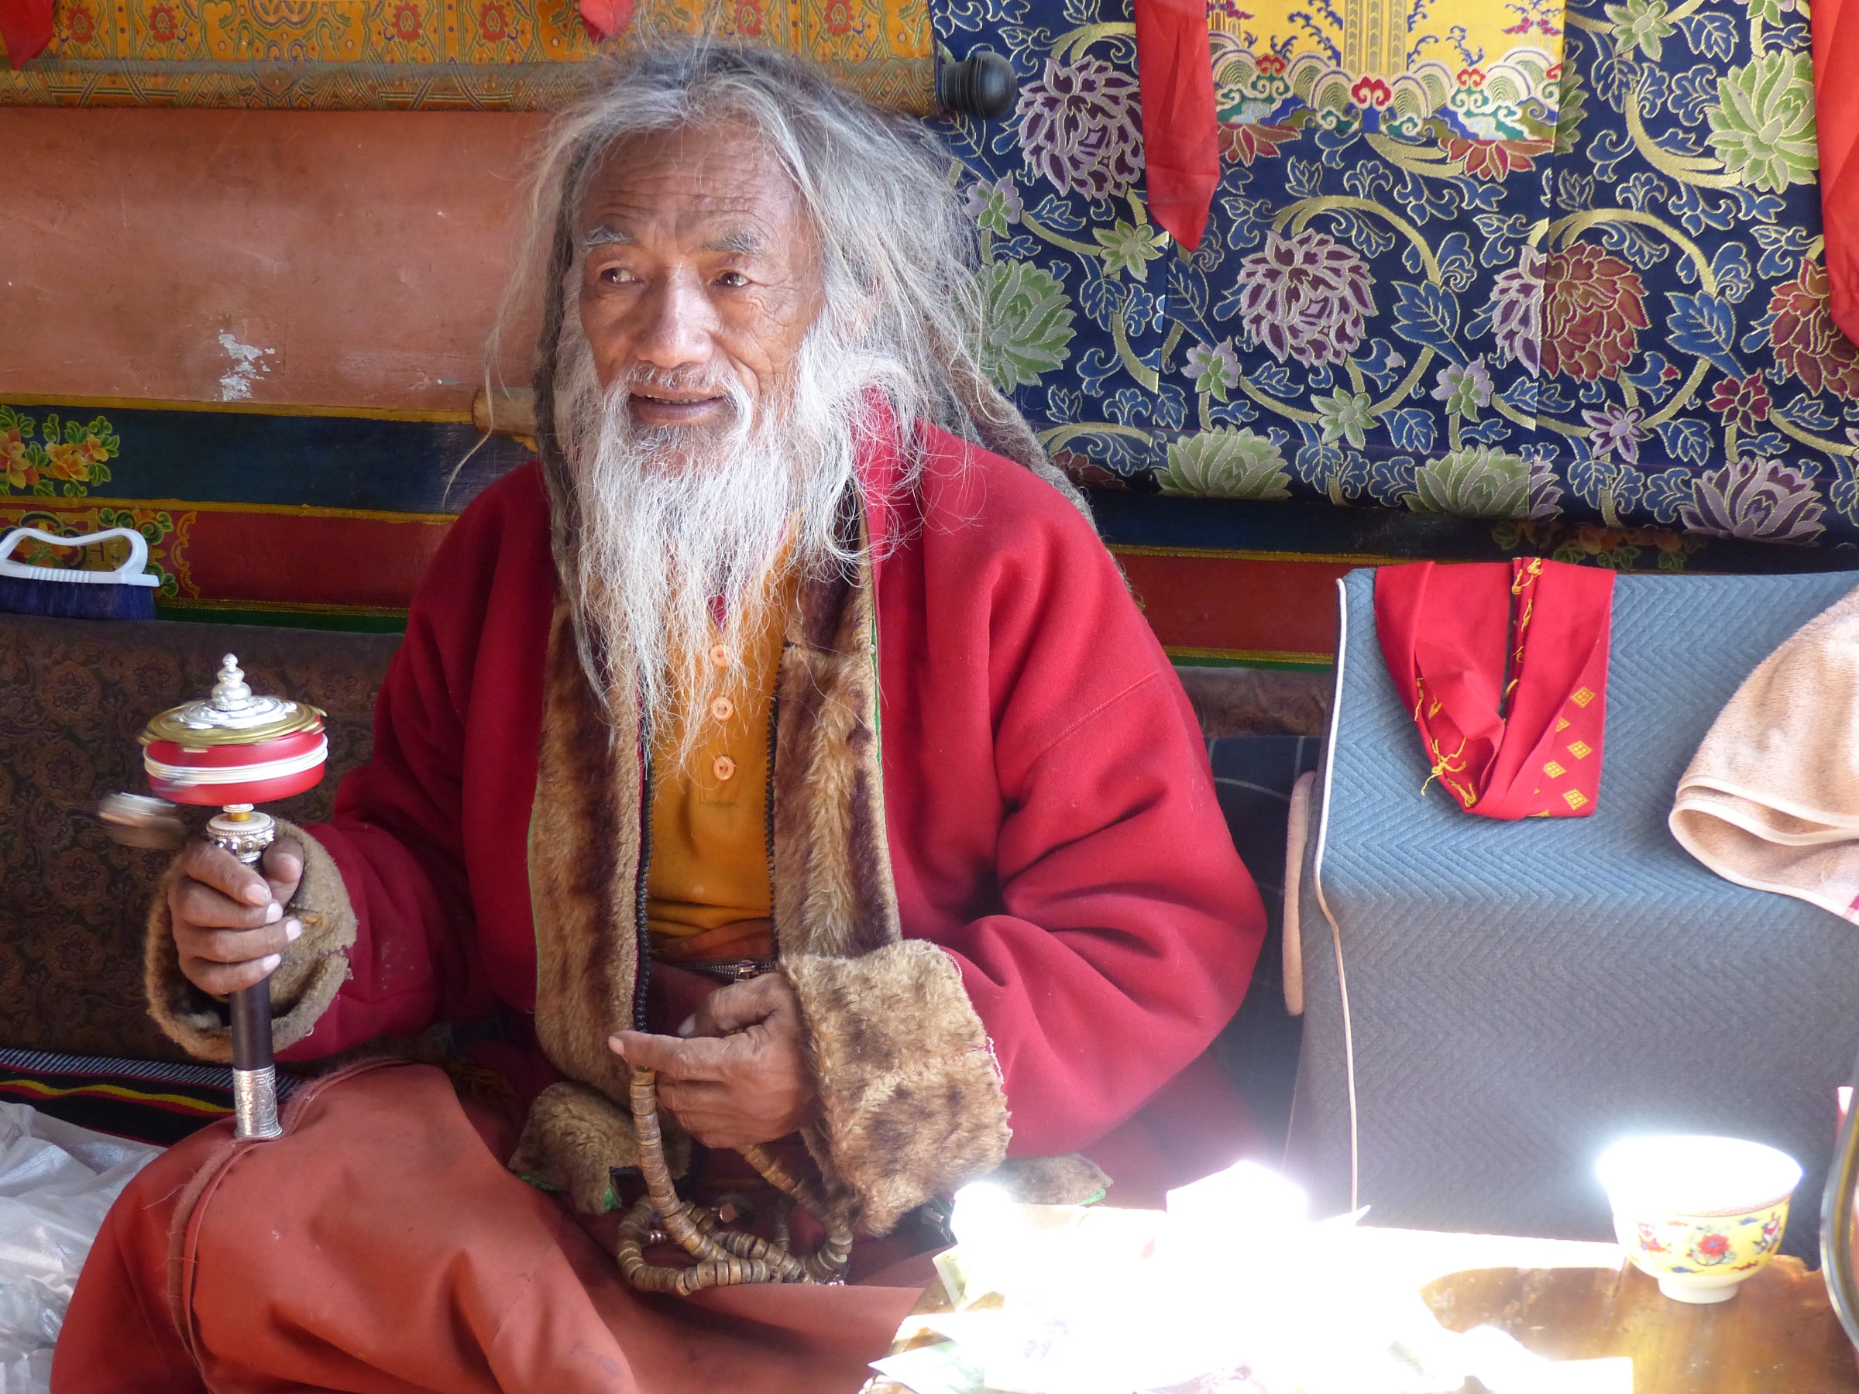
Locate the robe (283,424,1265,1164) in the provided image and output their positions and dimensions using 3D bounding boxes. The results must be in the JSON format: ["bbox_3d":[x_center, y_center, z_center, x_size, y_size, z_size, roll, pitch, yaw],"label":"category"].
[{"bbox_3d":[-0.057,0.068,2.308,0.520,0.435,0.440,5,12,17],"label":"robe"}]

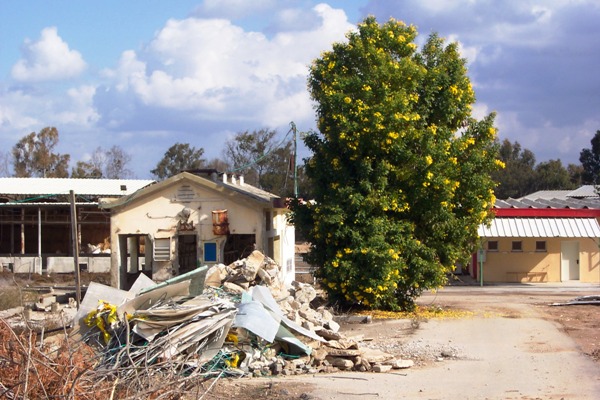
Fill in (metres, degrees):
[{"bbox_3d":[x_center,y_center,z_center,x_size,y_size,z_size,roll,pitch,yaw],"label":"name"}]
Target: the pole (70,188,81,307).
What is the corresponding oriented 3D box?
[{"bbox_3d":[-6.357,1.401,41.977,0.120,3.376,0.120,-3,-2,0],"label":"pole"}]

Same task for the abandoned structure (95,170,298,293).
[{"bbox_3d":[-3.915,1.274,60.053,6.800,4.700,6.200,0,-2,9],"label":"abandoned structure"}]

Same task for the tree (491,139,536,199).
[{"bbox_3d":[16.747,0.322,118.056,4.614,10.510,4.614,0,-2,0],"label":"tree"}]

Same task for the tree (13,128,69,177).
[{"bbox_3d":[-20.566,-0.155,118.072,4.614,11.465,4.614,0,-2,0],"label":"tree"}]

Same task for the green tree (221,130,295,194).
[{"bbox_3d":[-3.209,-0.031,112.065,5.286,10.813,5.286,0,-2,0],"label":"green tree"}]

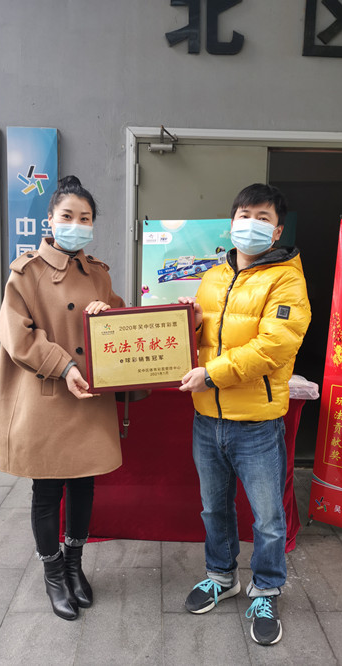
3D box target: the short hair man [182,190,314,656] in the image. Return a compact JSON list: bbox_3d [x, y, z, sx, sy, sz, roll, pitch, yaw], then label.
[{"bbox_3d":[0.291,0.292,1.996,0.490,1.680,0.450,5,8,26],"label":"short hair man"}]

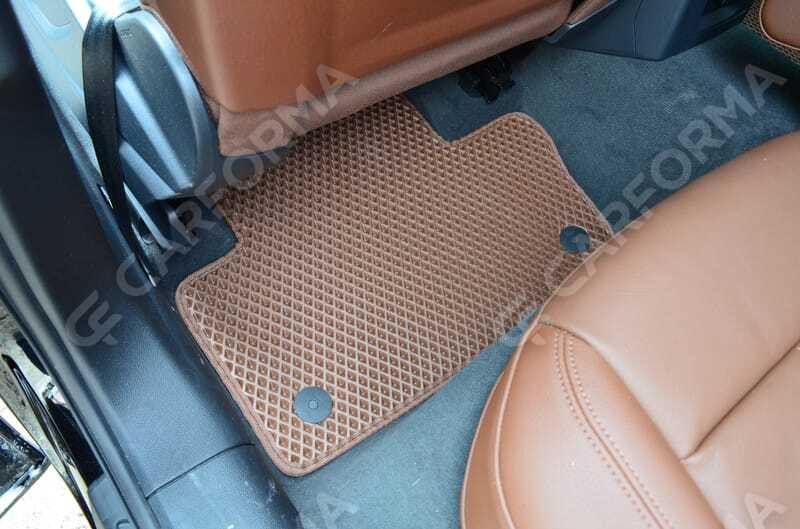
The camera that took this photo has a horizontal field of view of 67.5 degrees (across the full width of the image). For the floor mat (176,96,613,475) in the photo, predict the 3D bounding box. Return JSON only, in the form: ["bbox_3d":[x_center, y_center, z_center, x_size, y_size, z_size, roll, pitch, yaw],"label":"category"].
[{"bbox_3d":[-0.011,-0.062,0.714,0.525,0.018,0.407,-29,73,-25],"label":"floor mat"}]

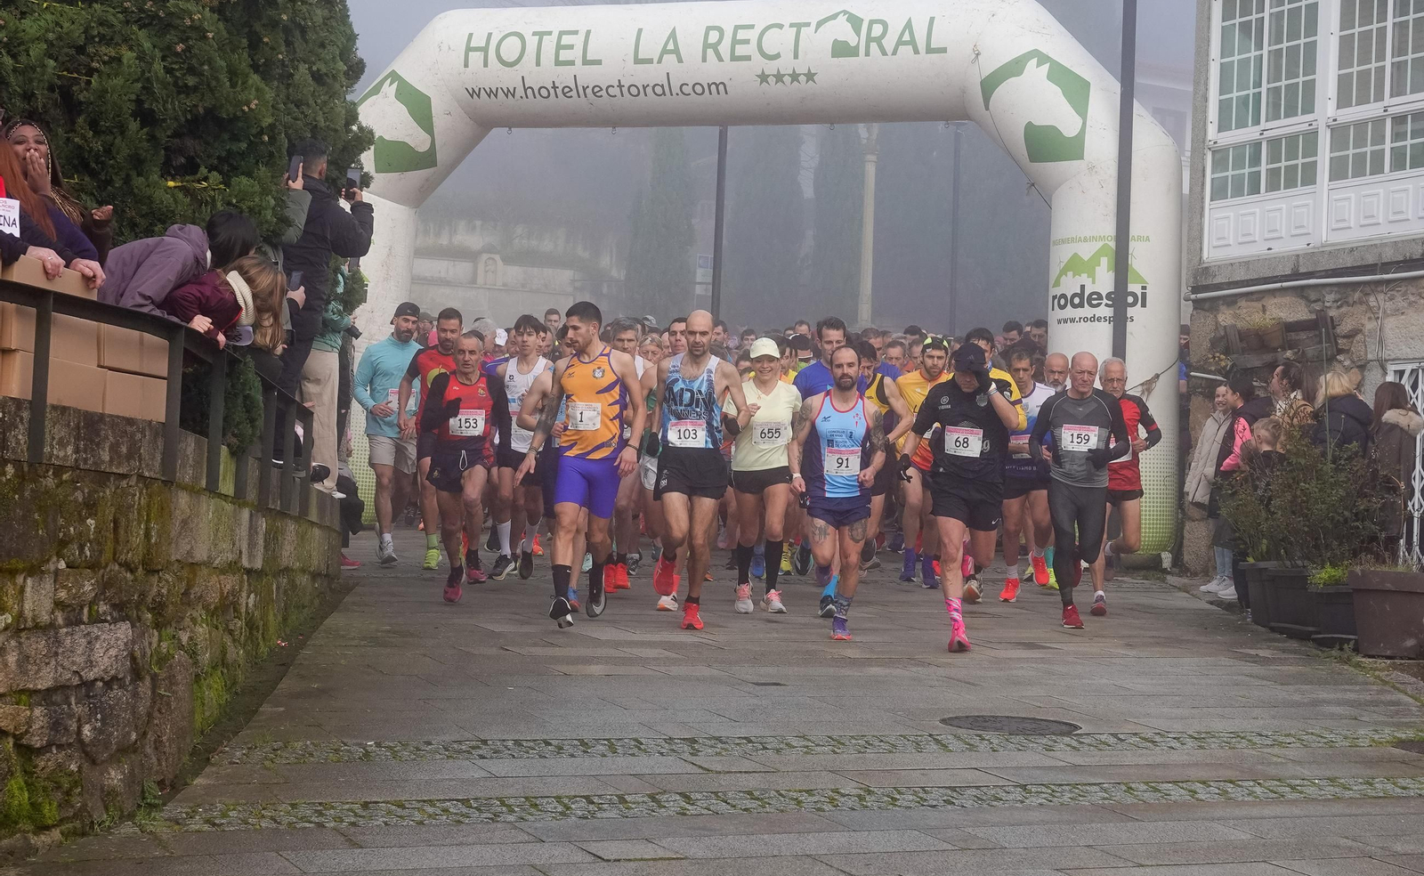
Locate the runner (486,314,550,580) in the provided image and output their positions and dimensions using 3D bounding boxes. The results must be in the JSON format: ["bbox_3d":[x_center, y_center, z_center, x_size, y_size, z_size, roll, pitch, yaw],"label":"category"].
[{"bbox_3d":[-1.267,0.062,16.350,0.500,1.740,0.620,2,-3,3],"label":"runner"}]

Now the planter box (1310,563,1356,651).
[{"bbox_3d":[3.820,1.050,15.020,0.450,0.430,0.440,2,-4,11],"label":"planter box"}]

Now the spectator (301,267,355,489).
[{"bbox_3d":[-2.425,-0.465,15.900,0.520,1.645,0.500,3,-3,-12],"label":"spectator"}]

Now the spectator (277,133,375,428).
[{"bbox_3d":[-2.232,-0.791,14.300,0.530,1.820,0.560,1,-3,30],"label":"spectator"}]

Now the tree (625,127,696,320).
[{"bbox_3d":[-0.872,-3.430,42.000,1.300,6.400,1.300,2,-3,0],"label":"tree"}]

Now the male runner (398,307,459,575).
[{"bbox_3d":[-1.827,0.004,16.600,0.580,1.747,0.620,3,-3,-8],"label":"male runner"}]

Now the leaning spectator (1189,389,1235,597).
[{"bbox_3d":[3.365,0.352,16.800,0.480,1.432,0.420,0,-4,45],"label":"leaning spectator"}]

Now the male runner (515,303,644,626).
[{"bbox_3d":[-0.745,0.145,13.850,0.680,1.790,0.700,2,-3,10],"label":"male runner"}]

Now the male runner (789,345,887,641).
[{"bbox_3d":[0.710,0.306,14.000,0.570,1.665,0.720,2,-3,0],"label":"male runner"}]

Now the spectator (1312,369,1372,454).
[{"bbox_3d":[4.116,0.371,16.300,0.520,1.621,0.500,4,-3,-33],"label":"spectator"}]

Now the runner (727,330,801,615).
[{"bbox_3d":[0.320,0.229,15.100,0.470,1.670,0.560,2,-3,-3],"label":"runner"}]

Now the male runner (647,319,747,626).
[{"bbox_3d":[-0.071,0.183,13.900,0.600,1.772,0.750,2,-2,1],"label":"male runner"}]

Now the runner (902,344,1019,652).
[{"bbox_3d":[1.367,0.330,13.700,0.620,1.690,0.760,2,-3,9],"label":"runner"}]

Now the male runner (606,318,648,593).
[{"bbox_3d":[-0.565,0.110,15.900,0.520,1.744,0.650,2,-2,2],"label":"male runner"}]

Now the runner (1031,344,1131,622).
[{"bbox_3d":[2.203,0.313,14.900,0.590,1.650,0.750,2,-3,5],"label":"runner"}]

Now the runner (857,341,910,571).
[{"bbox_3d":[1.174,0.128,17.950,0.540,1.660,0.700,1,-3,14],"label":"runner"}]

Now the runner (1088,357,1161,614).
[{"bbox_3d":[2.593,0.300,15.800,0.550,1.640,0.720,2,-3,12],"label":"runner"}]

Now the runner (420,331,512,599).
[{"bbox_3d":[-1.464,0.168,14.800,0.560,1.610,0.720,3,-3,-5],"label":"runner"}]

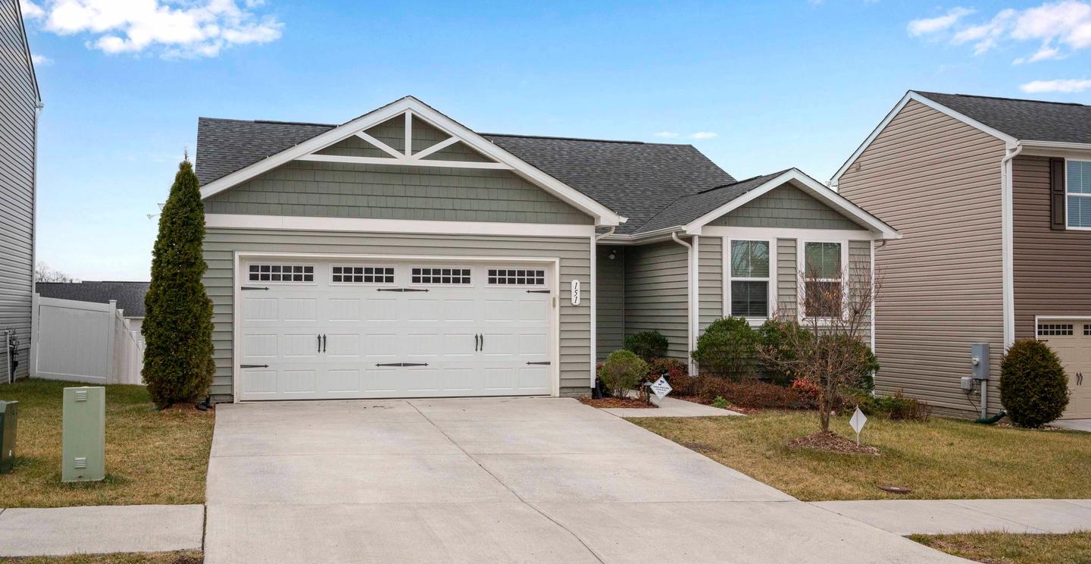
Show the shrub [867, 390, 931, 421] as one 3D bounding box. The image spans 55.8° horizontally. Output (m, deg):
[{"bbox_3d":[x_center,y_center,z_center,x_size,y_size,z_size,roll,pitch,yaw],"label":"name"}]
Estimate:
[{"bbox_3d":[5.927,2.079,17.272,1.100,0.530,0.900,1,-2,-17],"label":"shrub"}]

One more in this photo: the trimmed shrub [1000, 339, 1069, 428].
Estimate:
[{"bbox_3d":[9.695,2.000,20.403,1.250,1.750,1.250,1,-2,-17],"label":"trimmed shrub"}]

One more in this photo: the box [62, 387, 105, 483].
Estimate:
[{"bbox_3d":[-4.269,1.400,9.539,0.330,0.860,0.320,1,-2,-17],"label":"box"}]

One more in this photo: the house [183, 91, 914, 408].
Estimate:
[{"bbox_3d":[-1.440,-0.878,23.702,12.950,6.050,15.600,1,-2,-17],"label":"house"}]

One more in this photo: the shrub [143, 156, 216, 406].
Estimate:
[{"bbox_3d":[-5.026,0.018,14.119,0.950,3.460,0.950,1,-2,-17],"label":"shrub"}]

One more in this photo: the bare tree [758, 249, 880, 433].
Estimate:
[{"bbox_3d":[3.695,0.787,13.884,1.650,2.440,1.550,1,-2,-17],"label":"bare tree"}]

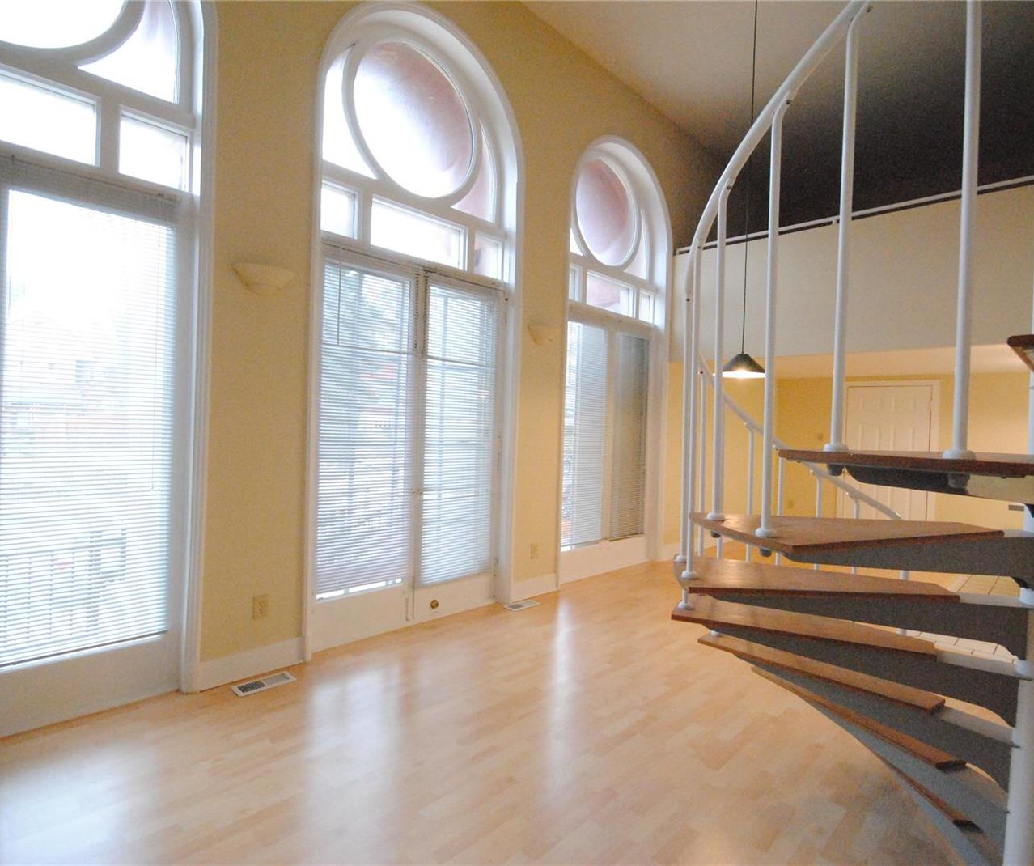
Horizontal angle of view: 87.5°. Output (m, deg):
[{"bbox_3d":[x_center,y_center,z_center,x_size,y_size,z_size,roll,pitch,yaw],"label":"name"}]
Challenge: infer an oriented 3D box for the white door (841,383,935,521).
[{"bbox_3d":[4.762,0.426,6.985,0.060,2.070,0.950,1,1,-44],"label":"white door"}]

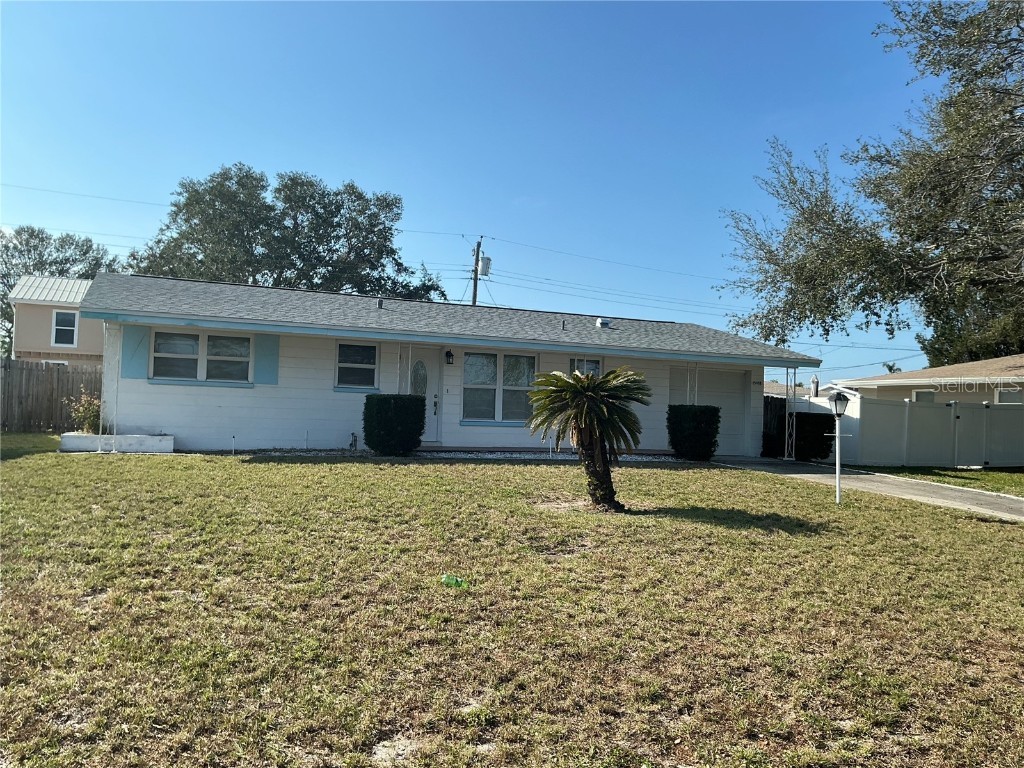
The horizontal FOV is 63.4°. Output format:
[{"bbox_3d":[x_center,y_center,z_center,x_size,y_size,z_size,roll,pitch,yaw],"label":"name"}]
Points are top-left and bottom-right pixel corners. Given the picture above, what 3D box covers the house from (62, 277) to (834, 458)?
[{"bbox_3d":[-1.879,-0.274,21.491,15.900,3.720,10.200,3,-2,-23],"label":"house"}]

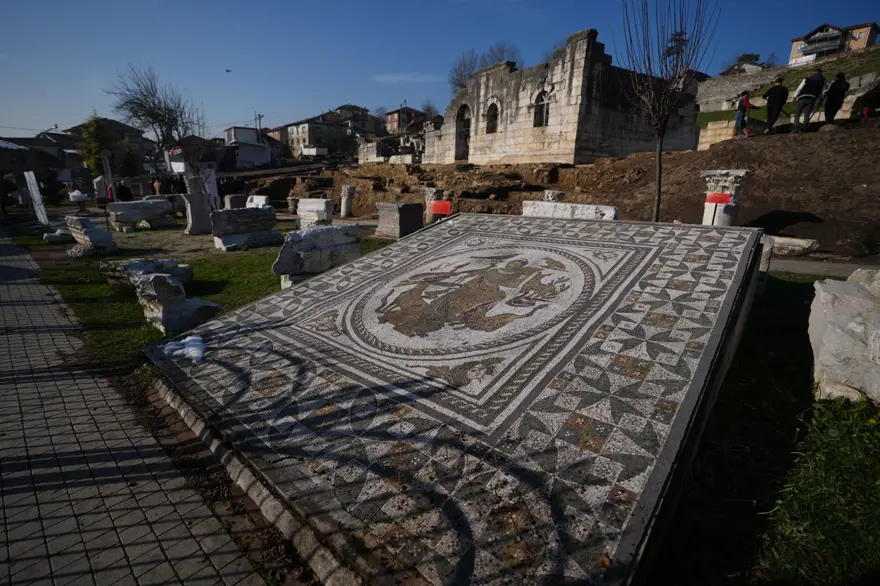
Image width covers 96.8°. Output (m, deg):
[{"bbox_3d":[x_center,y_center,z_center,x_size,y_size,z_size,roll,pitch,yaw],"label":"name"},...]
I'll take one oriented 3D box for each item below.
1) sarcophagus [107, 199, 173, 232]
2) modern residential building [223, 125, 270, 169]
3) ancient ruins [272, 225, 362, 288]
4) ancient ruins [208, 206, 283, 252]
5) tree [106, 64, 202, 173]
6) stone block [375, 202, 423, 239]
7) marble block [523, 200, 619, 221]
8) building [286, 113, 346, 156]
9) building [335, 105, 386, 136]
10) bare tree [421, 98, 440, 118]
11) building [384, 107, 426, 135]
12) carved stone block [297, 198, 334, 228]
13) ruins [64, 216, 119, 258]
[{"bbox_3d":[-11.510,-2.964,15.166,0.850,1.020,1.950,13,19,40],"label":"sarcophagus"},{"bbox_3d":[-40.709,-30.415,81.990,7.000,7.600,7.500,-12,19,-38],"label":"modern residential building"},{"bbox_3d":[-2.115,-0.685,6.905,1.330,0.900,0.550,-8,17,-29],"label":"ancient ruins"},{"bbox_3d":[-5.232,-1.784,10.723,0.820,1.080,1.620,13,18,39],"label":"ancient ruins"},{"bbox_3d":[-18.790,-10.542,26.000,4.800,7.800,4.600,-9,18,-37],"label":"tree"},{"bbox_3d":[-1.379,-2.511,13.525,1.030,1.080,1.200,-13,20,-42],"label":"stone block"},{"bbox_3d":[2.624,-1.623,7.982,1.854,0.464,0.433,11,17,39],"label":"marble block"},{"bbox_3d":[-35.710,-45.152,113.508,11.600,11.500,11.700,-13,20,-42],"label":"building"},{"bbox_3d":[-27.556,-58.989,135.297,11.000,10.000,14.000,-13,20,-42],"label":"building"},{"bbox_3d":[-1.727,-34.823,75.000,3.800,5.500,3.800,1,14,0],"label":"bare tree"},{"bbox_3d":[-11.029,-52.473,120.040,9.700,7.900,8.000,-13,20,-42],"label":"building"},{"bbox_3d":[-4.716,-2.985,14.820,1.100,1.100,0.900,2,13,-2],"label":"carved stone block"},{"bbox_3d":[-8.148,-1.313,9.166,0.829,0.870,0.642,9,18,28],"label":"ruins"}]

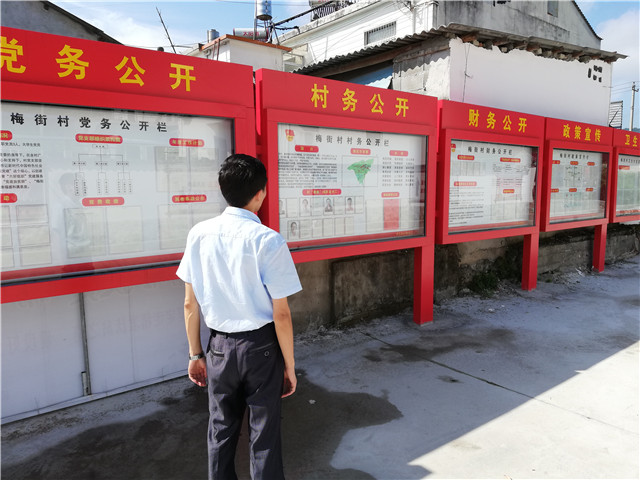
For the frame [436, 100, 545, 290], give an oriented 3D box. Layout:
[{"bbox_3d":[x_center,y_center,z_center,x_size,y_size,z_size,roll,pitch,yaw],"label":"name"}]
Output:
[{"bbox_3d":[2.358,-0.472,6.656,2.360,2.603,0.170,-5,8,-37],"label":"frame"}]

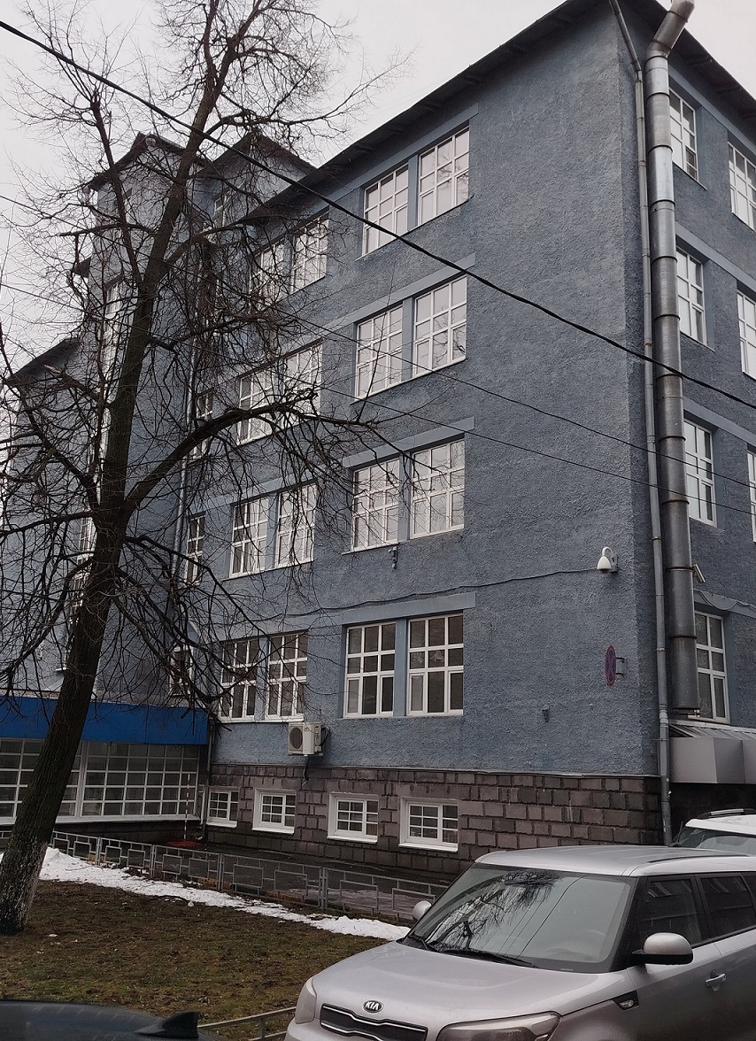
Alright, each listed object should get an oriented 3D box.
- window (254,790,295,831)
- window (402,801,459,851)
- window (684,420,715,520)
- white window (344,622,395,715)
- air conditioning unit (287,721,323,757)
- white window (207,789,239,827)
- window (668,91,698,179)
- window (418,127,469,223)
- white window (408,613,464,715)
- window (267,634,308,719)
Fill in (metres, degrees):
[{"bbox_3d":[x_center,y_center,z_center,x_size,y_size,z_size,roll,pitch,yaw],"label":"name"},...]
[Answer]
[{"bbox_3d":[-2.373,6.920,22.873,0.220,0.906,1.553,15,-20,-41],"label":"window"},{"bbox_3d":[1.088,6.093,19.233,0.220,0.882,1.578,15,-20,-41],"label":"window"},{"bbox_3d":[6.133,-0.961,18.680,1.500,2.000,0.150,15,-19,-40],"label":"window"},{"bbox_3d":[-0.164,3.304,21.061,0.150,2.010,1.600,15,-19,-40],"label":"white window"},{"bbox_3d":[-1.616,5.001,22.004,0.350,0.690,0.900,15,-20,-41],"label":"air conditioning unit"},{"bbox_3d":[-3.847,7.213,24.037,0.170,0.800,1.420,15,-19,-40],"label":"white window"},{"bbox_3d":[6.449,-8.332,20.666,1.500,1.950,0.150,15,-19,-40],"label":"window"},{"bbox_3d":[1.606,-8.211,23.071,0.140,1.938,1.719,15,-20,-41],"label":"window"},{"bbox_3d":[1.241,3.051,20.074,0.140,2.033,1.647,15,-20,-41],"label":"white window"},{"bbox_3d":[-2.160,3.789,23.179,0.150,2.010,1.600,15,-19,-40],"label":"window"}]

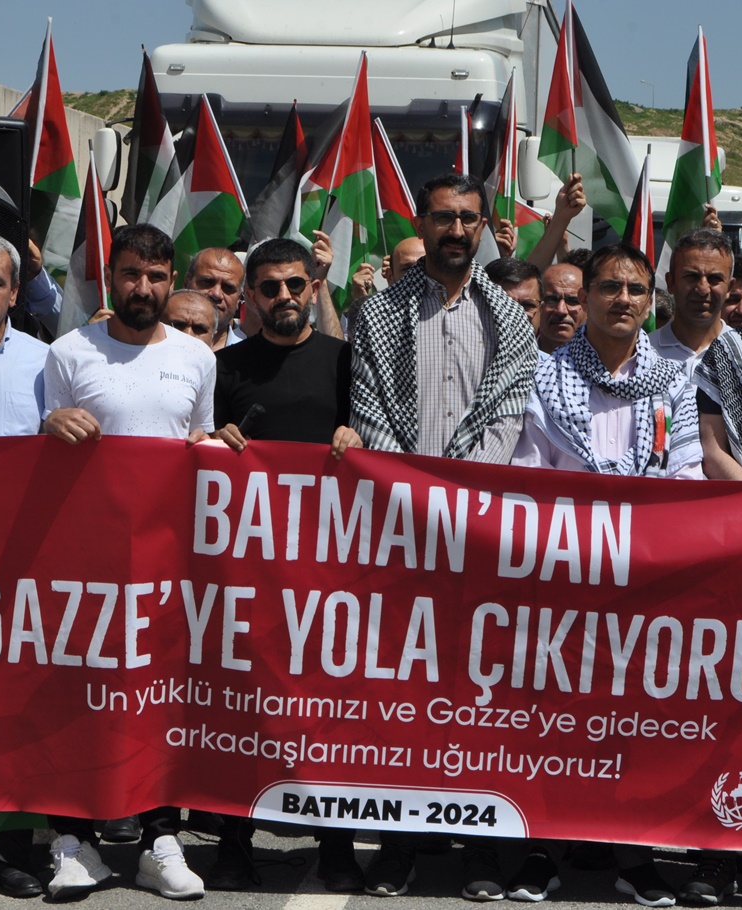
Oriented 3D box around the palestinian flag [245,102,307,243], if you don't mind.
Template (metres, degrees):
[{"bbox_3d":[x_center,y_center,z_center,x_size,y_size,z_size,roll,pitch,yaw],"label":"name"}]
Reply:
[{"bbox_3d":[-0.305,-0.893,9.300,0.220,0.530,0.150,5,3,0],"label":"palestinian flag"}]

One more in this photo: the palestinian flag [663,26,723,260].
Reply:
[{"bbox_3d":[0.977,-0.936,8.700,0.200,0.760,0.160,0,3,0],"label":"palestinian flag"}]

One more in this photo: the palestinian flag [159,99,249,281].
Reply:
[{"bbox_3d":[-0.517,-0.812,8.700,0.294,0.574,0.200,1,1,0],"label":"palestinian flag"}]

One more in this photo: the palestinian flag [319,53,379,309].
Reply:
[{"bbox_3d":[-0.083,-0.867,9.000,0.220,0.800,0.170,3,3,0],"label":"palestinian flag"}]

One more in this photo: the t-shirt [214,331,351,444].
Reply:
[{"bbox_3d":[-0.231,0.006,7.450,0.470,0.660,0.260,0,3,0],"label":"t-shirt"}]

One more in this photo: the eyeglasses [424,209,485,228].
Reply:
[{"bbox_3d":[0.214,-0.609,7.320,0.150,0.050,0.145,0,3,-2],"label":"eyeglasses"}]

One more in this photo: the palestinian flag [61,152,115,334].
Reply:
[{"bbox_3d":[-0.804,-0.589,8.100,0.180,0.560,0.150,0,3,0],"label":"palestinian flag"}]

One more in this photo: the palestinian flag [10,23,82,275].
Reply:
[{"bbox_3d":[-0.949,-0.908,8.500,0.220,0.790,0.170,0,3,-6],"label":"palestinian flag"}]

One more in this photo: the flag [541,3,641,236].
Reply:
[{"bbox_3d":[0.660,-1.014,8.600,0.310,0.706,0.200,1,1,0],"label":"flag"}]

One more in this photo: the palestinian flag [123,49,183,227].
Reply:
[{"bbox_3d":[-0.695,-0.980,9.000,0.186,0.624,0.180,1,1,0],"label":"palestinian flag"}]

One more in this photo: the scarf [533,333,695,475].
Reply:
[{"bbox_3d":[0.638,-0.111,7.380,0.450,0.440,0.270,0,3,-6],"label":"scarf"}]

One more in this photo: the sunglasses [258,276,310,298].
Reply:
[{"bbox_3d":[-0.234,-0.446,7.560,0.142,0.050,0.140,-7,2,5],"label":"sunglasses"}]

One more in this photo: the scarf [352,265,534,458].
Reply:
[{"bbox_3d":[0.196,-0.223,7.570,0.503,0.593,0.330,1,1,-1],"label":"scarf"}]

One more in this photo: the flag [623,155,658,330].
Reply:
[{"bbox_3d":[0.744,-0.592,8.050,0.170,0.550,0.140,0,3,0],"label":"flag"}]

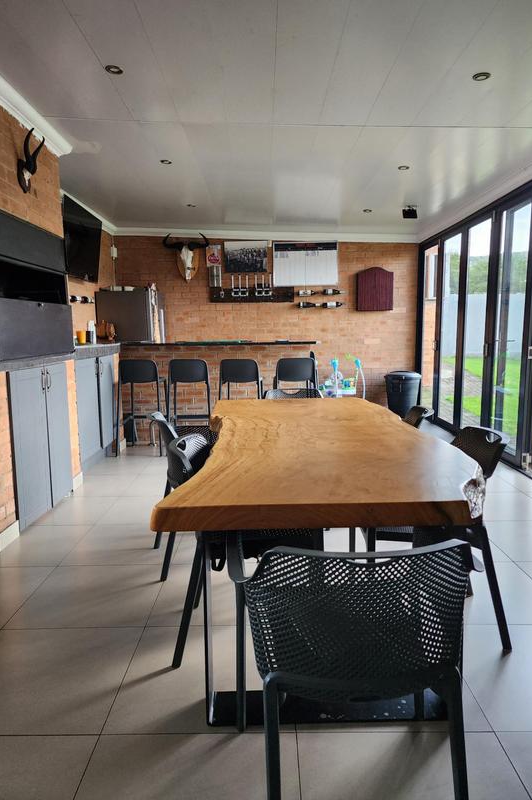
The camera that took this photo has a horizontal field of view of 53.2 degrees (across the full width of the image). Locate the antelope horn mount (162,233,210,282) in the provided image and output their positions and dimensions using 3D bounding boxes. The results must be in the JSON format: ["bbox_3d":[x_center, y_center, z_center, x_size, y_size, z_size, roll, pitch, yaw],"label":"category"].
[{"bbox_3d":[-1.071,-1.899,7.132,0.640,0.660,0.250,-1,7,-1],"label":"antelope horn mount"}]

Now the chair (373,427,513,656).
[{"bbox_3d":[0.672,0.541,2.194,0.570,0.800,0.580,0,7,2],"label":"chair"}]

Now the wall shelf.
[{"bbox_3d":[-0.193,-1.451,7.336,1.150,0.205,0.100,-1,7,0],"label":"wall shelf"}]

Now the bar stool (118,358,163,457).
[{"bbox_3d":[-1.260,0.057,5.469,0.460,0.965,0.530,-1,7,0],"label":"bar stool"}]

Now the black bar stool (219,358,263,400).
[{"bbox_3d":[-0.236,0.039,5.500,0.470,0.980,0.510,0,7,5],"label":"black bar stool"}]

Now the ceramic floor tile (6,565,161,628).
[{"bbox_3d":[-0.805,0.924,2.527,0.600,0.010,0.600,-1,7,0],"label":"ceramic floor tile"}]

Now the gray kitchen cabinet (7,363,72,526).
[{"bbox_3d":[-1.770,0.272,3.649,0.520,1.000,0.900,-1,7,0],"label":"gray kitchen cabinet"}]

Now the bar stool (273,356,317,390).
[{"bbox_3d":[0.287,0.033,5.497,0.470,0.980,0.510,-1,7,-4],"label":"bar stool"}]

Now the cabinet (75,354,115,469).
[{"bbox_3d":[-1.844,0.094,5.139,0.470,1.000,1.150,-1,7,0],"label":"cabinet"}]

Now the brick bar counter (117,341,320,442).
[{"bbox_3d":[-0.489,-0.073,5.790,2.060,1.120,0.500,-1,7,0],"label":"brick bar counter"}]

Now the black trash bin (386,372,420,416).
[{"bbox_3d":[1.855,-0.037,7.167,0.490,0.660,0.490,-1,7,0],"label":"black trash bin"}]

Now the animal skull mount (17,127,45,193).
[{"bbox_3d":[-1.461,-1.471,3.305,0.145,0.360,0.200,-1,7,0],"label":"animal skull mount"}]

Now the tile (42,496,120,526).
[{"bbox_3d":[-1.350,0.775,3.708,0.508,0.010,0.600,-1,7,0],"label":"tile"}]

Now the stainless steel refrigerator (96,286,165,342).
[{"bbox_3d":[-1.593,-0.457,6.550,0.680,1.730,0.720,0,7,7],"label":"stainless steel refrigerator"}]

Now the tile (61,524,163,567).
[{"bbox_3d":[-0.799,0.844,3.111,0.600,0.010,0.600,-1,7,0],"label":"tile"}]

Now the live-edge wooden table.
[{"bbox_3d":[0.204,0.516,2.505,1.060,0.768,2.200,-1,7,-1],"label":"live-edge wooden table"}]

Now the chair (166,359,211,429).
[{"bbox_3d":[-0.760,0.051,5.465,0.460,0.965,0.530,-1,7,0],"label":"chair"}]

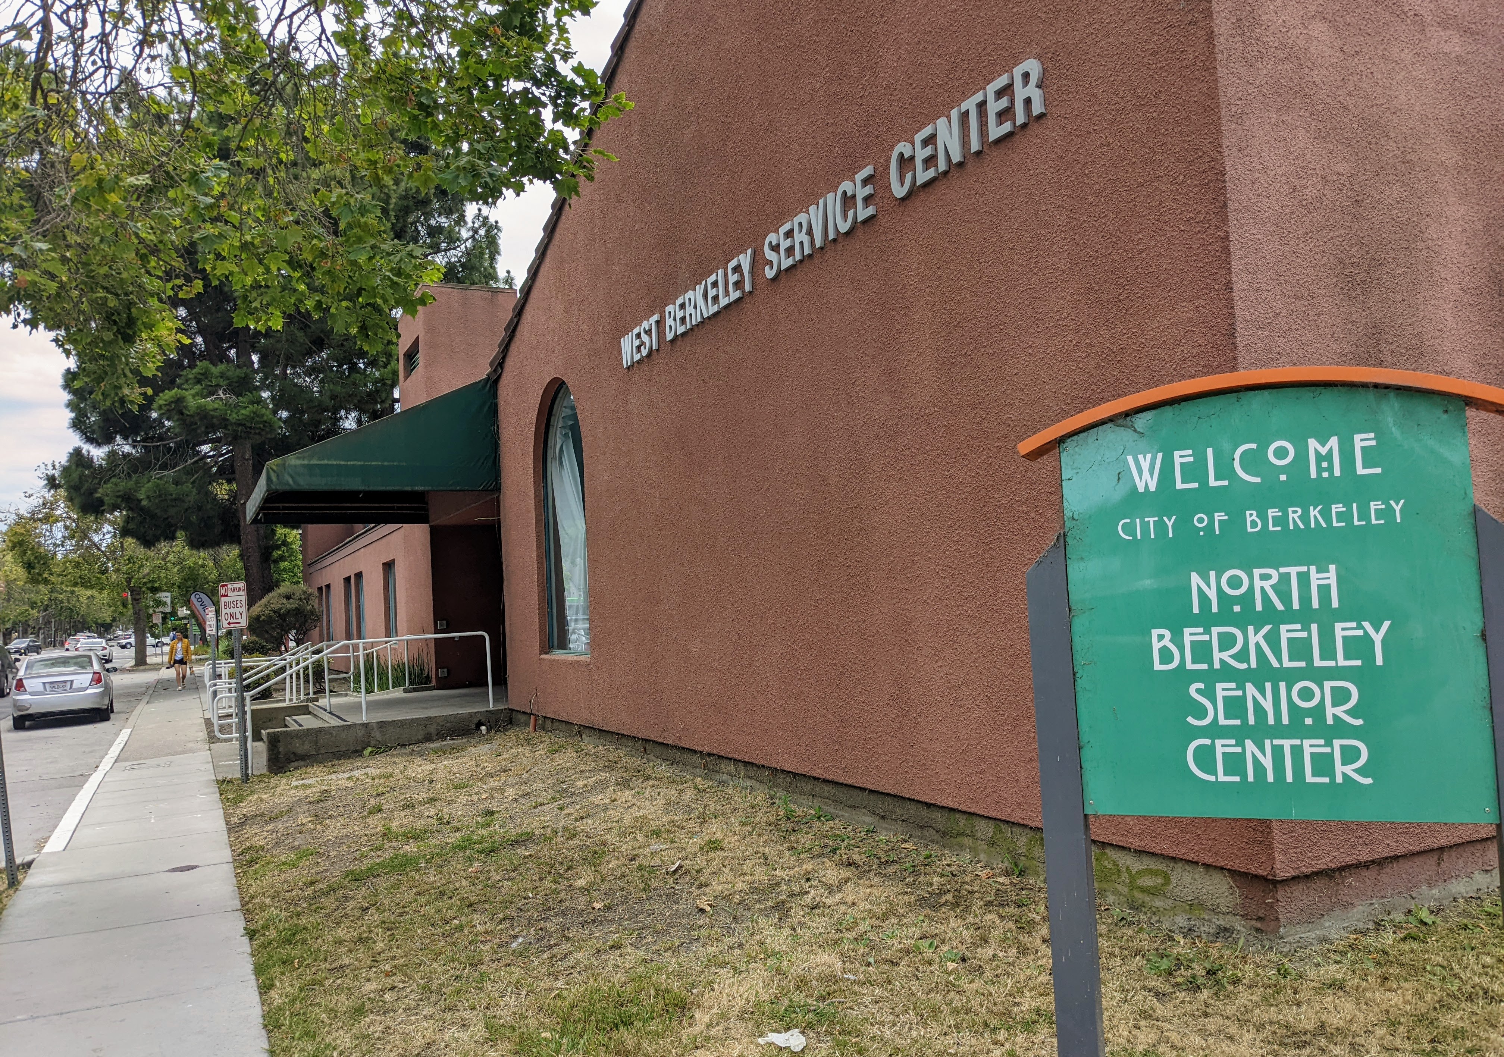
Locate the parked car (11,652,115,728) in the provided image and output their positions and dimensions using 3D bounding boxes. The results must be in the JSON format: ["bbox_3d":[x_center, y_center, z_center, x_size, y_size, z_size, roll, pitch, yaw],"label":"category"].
[{"bbox_3d":[-14.564,3.367,25.016,1.710,1.455,4.680,-1,-4,-26],"label":"parked car"}]

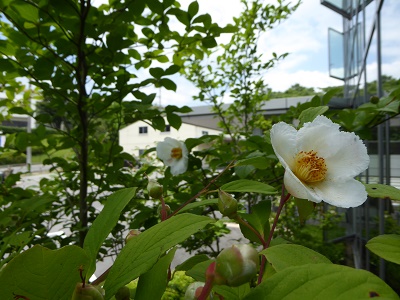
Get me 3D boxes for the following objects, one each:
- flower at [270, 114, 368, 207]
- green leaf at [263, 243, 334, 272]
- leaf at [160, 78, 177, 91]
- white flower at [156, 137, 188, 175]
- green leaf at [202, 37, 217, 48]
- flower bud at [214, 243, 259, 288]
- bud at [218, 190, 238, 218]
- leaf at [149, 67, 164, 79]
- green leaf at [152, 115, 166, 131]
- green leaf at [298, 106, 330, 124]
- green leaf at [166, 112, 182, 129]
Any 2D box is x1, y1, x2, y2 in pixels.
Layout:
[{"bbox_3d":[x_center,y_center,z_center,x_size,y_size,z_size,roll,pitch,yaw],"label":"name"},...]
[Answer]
[{"bbox_3d":[0.079,0.008,0.192,0.064,0.058,0.034,0,-25,-8],"label":"flower"},{"bbox_3d":[0.057,0.064,0.165,0.055,0.012,0.034,18,34,6],"label":"green leaf"},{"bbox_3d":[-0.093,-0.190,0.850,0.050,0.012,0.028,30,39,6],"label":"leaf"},{"bbox_3d":[-0.046,0.009,0.480,0.056,0.061,0.034,0,-3,-31],"label":"white flower"},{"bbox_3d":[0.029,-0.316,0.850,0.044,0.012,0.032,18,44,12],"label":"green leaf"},{"bbox_3d":[0.018,0.056,0.140,0.020,0.018,0.018,-21,-13,1],"label":"flower bud"},{"bbox_3d":[0.018,0.035,0.185,0.011,0.018,0.011,-34,-5,-3],"label":"bud"},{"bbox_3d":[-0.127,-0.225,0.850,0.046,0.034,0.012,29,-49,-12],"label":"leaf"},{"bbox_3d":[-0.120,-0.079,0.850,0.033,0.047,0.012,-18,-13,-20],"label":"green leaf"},{"bbox_3d":[0.089,-0.024,0.230,0.044,0.010,0.026,-32,45,-6],"label":"green leaf"},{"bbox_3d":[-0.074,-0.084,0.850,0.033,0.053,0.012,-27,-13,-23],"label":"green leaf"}]

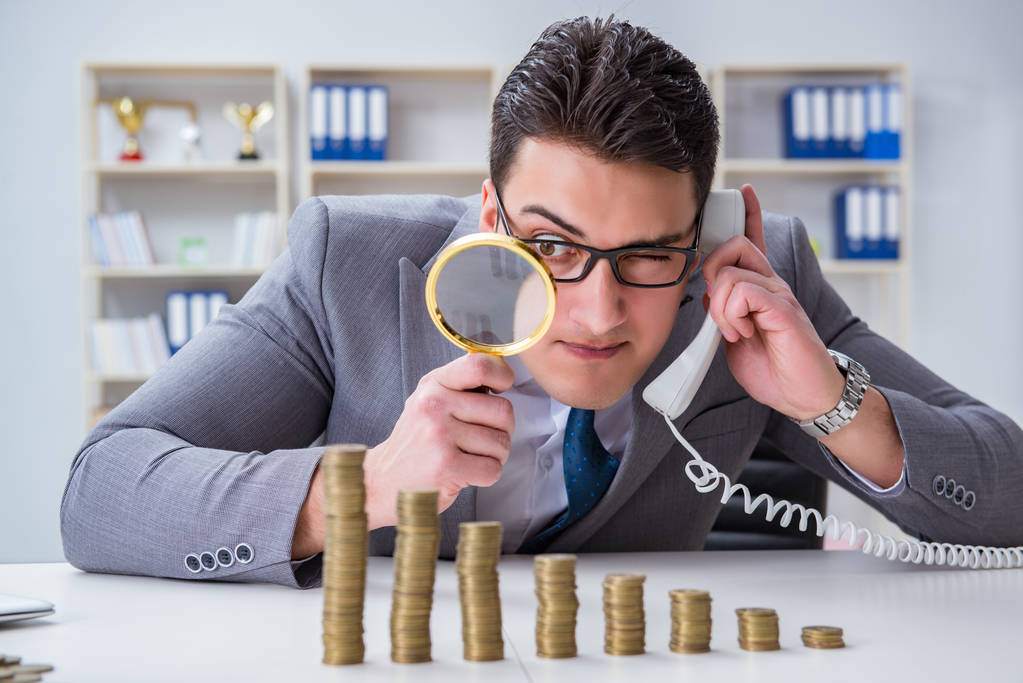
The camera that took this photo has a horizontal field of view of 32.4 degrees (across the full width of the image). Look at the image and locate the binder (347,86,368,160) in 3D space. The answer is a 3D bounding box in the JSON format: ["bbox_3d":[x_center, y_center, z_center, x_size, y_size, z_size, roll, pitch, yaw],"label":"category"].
[{"bbox_3d":[-0.652,-0.916,7.516,0.080,0.318,0.280,0,0,-3],"label":"binder"}]

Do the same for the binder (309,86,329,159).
[{"bbox_3d":[-0.813,-0.915,7.502,0.080,0.318,0.280,0,0,-3],"label":"binder"}]

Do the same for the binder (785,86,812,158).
[{"bbox_3d":[1.242,-0.937,7.674,0.080,0.318,0.280,0,0,1],"label":"binder"}]

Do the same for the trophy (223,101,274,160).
[{"bbox_3d":[-1.111,-0.881,7.448,0.205,0.255,0.095,0,0,-4],"label":"trophy"}]

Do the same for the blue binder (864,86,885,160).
[{"bbox_3d":[1.545,-0.937,7.671,0.080,0.318,0.280,0,0,-3],"label":"blue binder"}]

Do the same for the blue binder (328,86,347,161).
[{"bbox_3d":[-0.733,-0.916,7.509,0.080,0.318,0.280,0,0,-3],"label":"blue binder"}]

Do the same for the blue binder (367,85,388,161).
[{"bbox_3d":[-0.569,-0.917,7.523,0.080,0.318,0.280,0,0,-3],"label":"blue binder"}]

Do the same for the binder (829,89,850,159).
[{"bbox_3d":[1.405,-0.939,7.688,0.080,0.318,0.280,0,0,-1],"label":"binder"}]

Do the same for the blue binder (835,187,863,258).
[{"bbox_3d":[1.466,-0.509,7.693,0.080,0.318,0.280,0,0,0],"label":"blue binder"}]

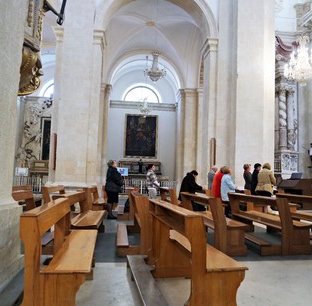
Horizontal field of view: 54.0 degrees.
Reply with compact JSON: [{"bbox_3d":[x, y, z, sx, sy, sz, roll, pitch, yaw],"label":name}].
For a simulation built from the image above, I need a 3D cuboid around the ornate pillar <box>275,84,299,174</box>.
[{"bbox_3d":[9.211,-0.950,21.543,1.550,7.770,1.200,3,-5,-8],"label":"ornate pillar"}]

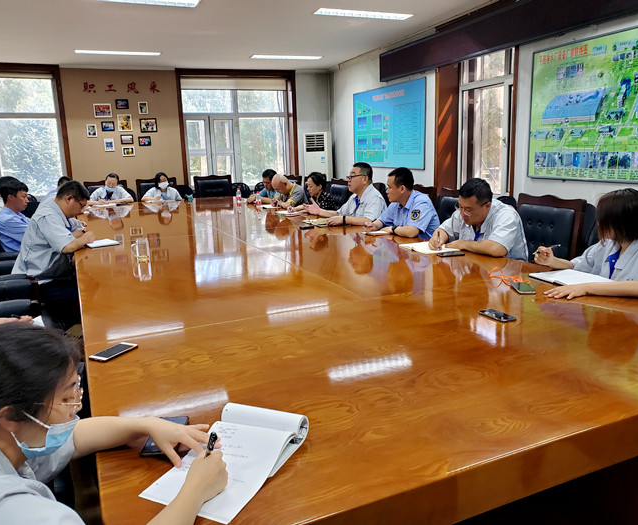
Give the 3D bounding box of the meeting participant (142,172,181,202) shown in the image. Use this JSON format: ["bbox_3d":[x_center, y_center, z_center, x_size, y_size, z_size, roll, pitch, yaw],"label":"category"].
[{"bbox_3d":[-2.517,-0.842,8.439,0.566,1.192,0.727,-7,13,-22],"label":"meeting participant"}]

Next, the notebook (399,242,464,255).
[{"bbox_3d":[0.744,-0.097,3.572,0.250,0.020,0.345,-7,13,-24],"label":"notebook"}]

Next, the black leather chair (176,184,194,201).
[{"bbox_3d":[-2.375,-0.902,9.376,0.566,0.909,0.586,-7,13,-22],"label":"black leather chair"}]

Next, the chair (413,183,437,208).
[{"bbox_3d":[0.709,-0.185,5.076,0.660,1.066,0.620,-8,14,-24],"label":"chair"}]

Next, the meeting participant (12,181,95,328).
[{"bbox_3d":[-2.021,0.016,4.109,0.700,1.270,0.520,-7,13,-24],"label":"meeting participant"}]

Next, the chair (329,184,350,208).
[{"bbox_3d":[0.038,-0.457,6.412,0.660,1.080,0.620,-7,13,-24],"label":"chair"}]

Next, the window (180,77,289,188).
[{"bbox_3d":[-1.613,-2.539,10.300,2.107,2.053,0.150,-8,14,-24],"label":"window"}]

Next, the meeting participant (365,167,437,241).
[{"bbox_3d":[0.773,-0.158,4.494,0.727,1.293,0.566,-4,12,-11],"label":"meeting participant"}]

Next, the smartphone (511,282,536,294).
[{"bbox_3d":[0.994,0.128,2.560,0.076,0.008,0.160,-1,13,6],"label":"smartphone"}]

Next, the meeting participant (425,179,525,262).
[{"bbox_3d":[1.190,0.024,3.665,0.840,1.235,0.660,-8,14,-24],"label":"meeting participant"}]

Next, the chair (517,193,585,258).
[{"bbox_3d":[1.366,0.100,3.683,0.660,1.066,0.620,-8,14,-24],"label":"chair"}]

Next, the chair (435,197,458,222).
[{"bbox_3d":[1.005,-0.093,4.643,0.687,1.081,0.636,-7,13,-22],"label":"chair"}]

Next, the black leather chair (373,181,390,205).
[{"bbox_3d":[0.327,-0.336,5.819,0.660,1.066,0.620,-8,14,-24],"label":"black leather chair"}]

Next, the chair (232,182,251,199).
[{"bbox_3d":[-1.417,-0.981,9.529,0.520,0.870,0.560,-7,13,-20],"label":"chair"}]

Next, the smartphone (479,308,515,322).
[{"bbox_3d":[0.729,0.220,2.152,0.072,0.009,0.150,-7,13,-24],"label":"smartphone"}]

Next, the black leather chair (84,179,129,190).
[{"bbox_3d":[-3.107,-0.655,7.820,0.610,1.070,0.660,-7,13,-24],"label":"black leather chair"}]

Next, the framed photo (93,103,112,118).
[{"bbox_3d":[-3.821,-2.684,9.313,0.295,0.240,0.025,-7,13,-20],"label":"framed photo"}]

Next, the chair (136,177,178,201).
[{"bbox_3d":[-2.585,-0.827,8.647,0.646,1.081,0.687,-7,13,-22],"label":"chair"}]

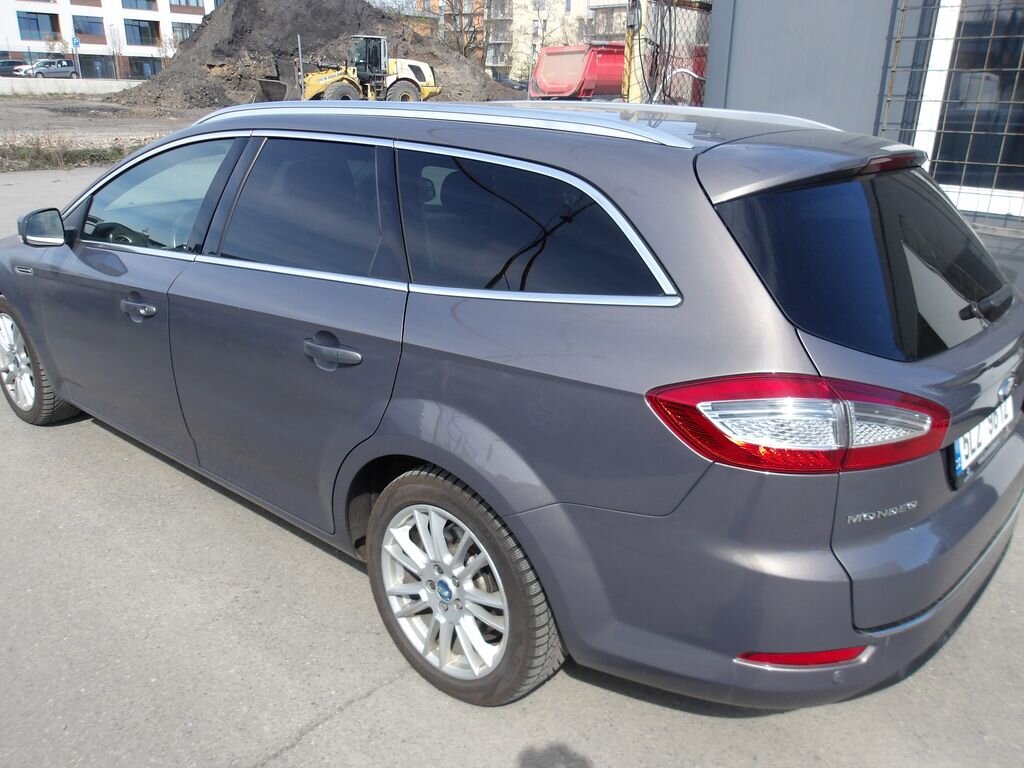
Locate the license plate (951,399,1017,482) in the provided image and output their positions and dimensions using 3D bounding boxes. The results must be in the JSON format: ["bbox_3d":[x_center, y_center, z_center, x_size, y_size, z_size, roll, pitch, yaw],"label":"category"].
[{"bbox_3d":[1.166,0.099,1.969,0.020,0.110,0.520,2,15,41],"label":"license plate"}]

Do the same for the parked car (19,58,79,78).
[{"bbox_3d":[-39.190,-26.684,67.969,4.200,1.607,1.690,-14,24,-39],"label":"parked car"}]

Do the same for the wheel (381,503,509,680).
[{"bbox_3d":[-0.132,0.519,2.120,0.467,0.467,0.170,16,22,37],"label":"wheel"}]

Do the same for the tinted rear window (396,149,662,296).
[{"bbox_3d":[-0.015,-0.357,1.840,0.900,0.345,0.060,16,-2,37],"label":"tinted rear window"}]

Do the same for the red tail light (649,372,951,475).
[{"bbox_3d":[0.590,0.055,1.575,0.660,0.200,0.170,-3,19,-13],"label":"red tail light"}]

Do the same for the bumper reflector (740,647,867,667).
[{"bbox_3d":[0.605,0.558,1.639,0.280,0.042,0.045,-2,19,-11],"label":"bumper reflector"}]

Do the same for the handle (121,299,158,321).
[{"bbox_3d":[-1.286,-0.256,2.749,0.220,0.045,0.052,16,23,37],"label":"handle"}]

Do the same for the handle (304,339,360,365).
[{"bbox_3d":[-0.469,-0.080,2.086,0.220,0.045,0.052,16,23,37],"label":"handle"}]

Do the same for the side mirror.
[{"bbox_3d":[-1.790,-0.595,3.046,0.120,0.155,0.185,11,21,27],"label":"side mirror"}]

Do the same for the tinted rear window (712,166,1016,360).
[{"bbox_3d":[0.981,-0.322,2.001,1.260,0.470,0.130,-20,-11,-47],"label":"tinted rear window"}]

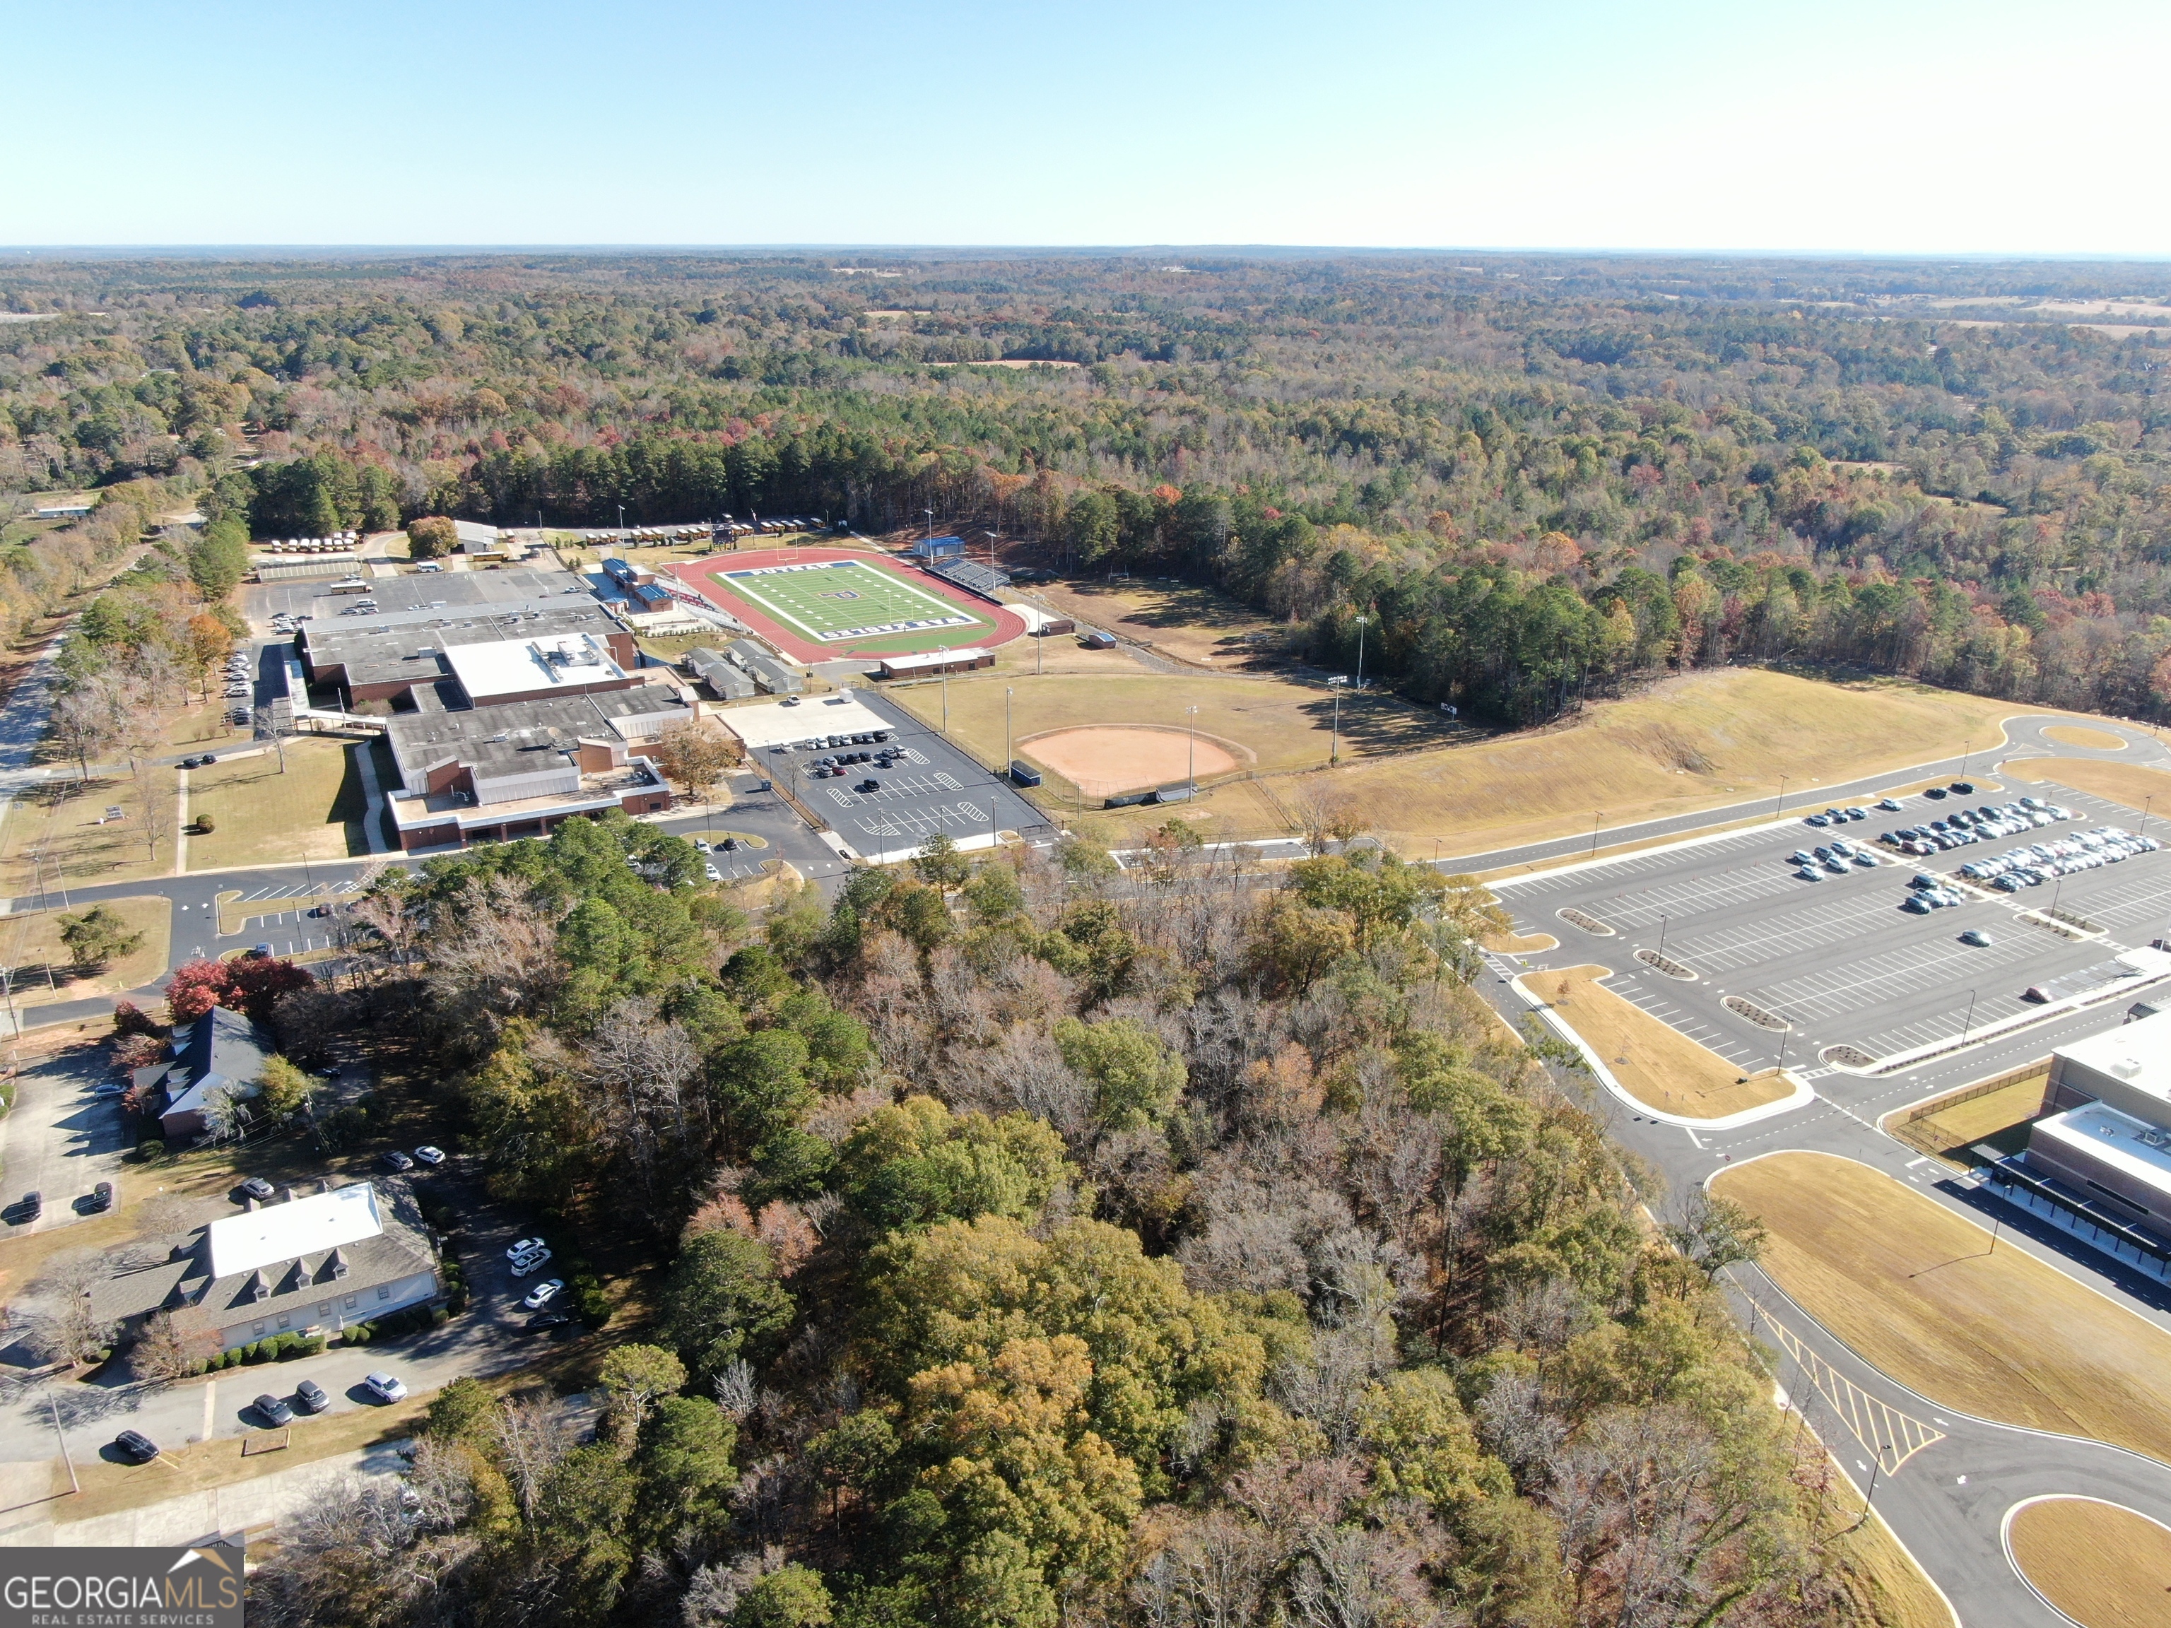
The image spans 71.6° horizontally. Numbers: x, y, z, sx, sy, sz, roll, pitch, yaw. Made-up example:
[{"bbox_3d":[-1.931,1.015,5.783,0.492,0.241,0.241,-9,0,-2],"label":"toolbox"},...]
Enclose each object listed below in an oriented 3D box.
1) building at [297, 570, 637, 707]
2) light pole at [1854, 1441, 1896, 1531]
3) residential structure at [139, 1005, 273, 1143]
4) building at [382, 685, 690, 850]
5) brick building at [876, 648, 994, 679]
[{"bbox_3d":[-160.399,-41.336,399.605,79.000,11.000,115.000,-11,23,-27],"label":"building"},{"bbox_3d":[75.004,63.243,142.236,1.150,8.600,0.450,-2,21,-7],"label":"light pole"},{"bbox_3d":[-121.153,34.613,207.419,16.800,7.600,23.700,-10,23,-26],"label":"residential structure"},{"bbox_3d":[-116.165,-13.029,328.336,68.500,10.200,65.000,-11,23,-27],"label":"building"},{"bbox_3d":[-40.477,-41.922,420.766,31.000,3.200,10.800,-11,23,-27],"label":"brick building"}]

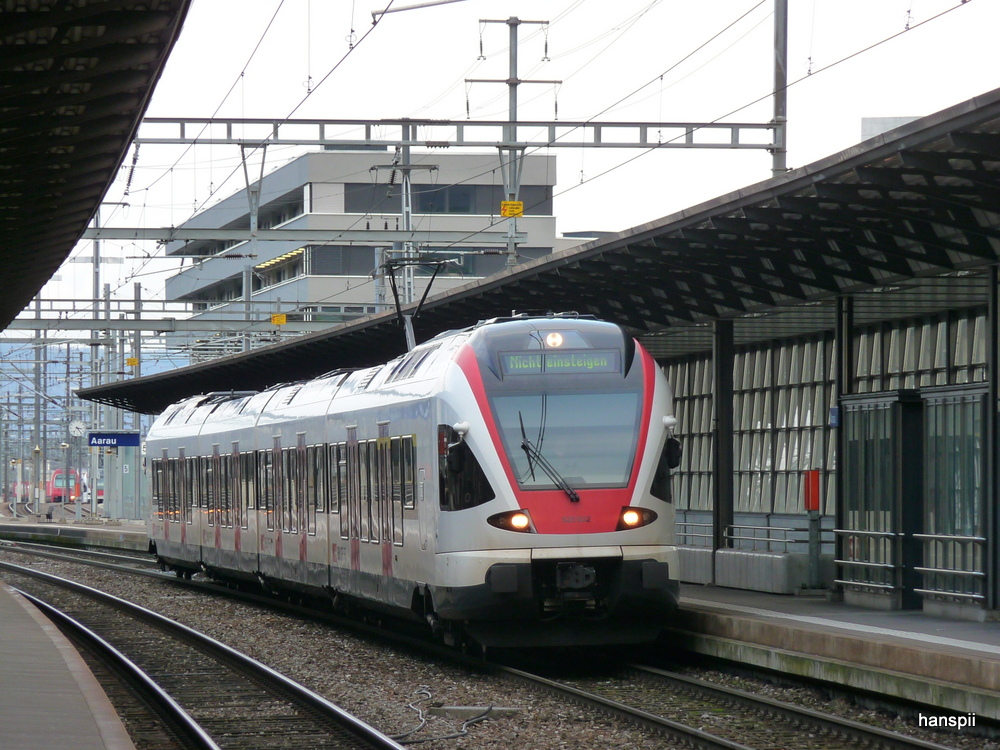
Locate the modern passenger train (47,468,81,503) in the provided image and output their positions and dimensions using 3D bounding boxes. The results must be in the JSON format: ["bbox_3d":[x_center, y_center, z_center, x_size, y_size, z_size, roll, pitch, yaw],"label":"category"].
[{"bbox_3d":[-51.711,13.364,724.805,2.900,4.100,40.000,0,-1,-5],"label":"modern passenger train"}]

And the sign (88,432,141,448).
[{"bbox_3d":[-15.548,2.634,247.000,2.050,0.510,0.130,0,-1,-9],"label":"sign"}]

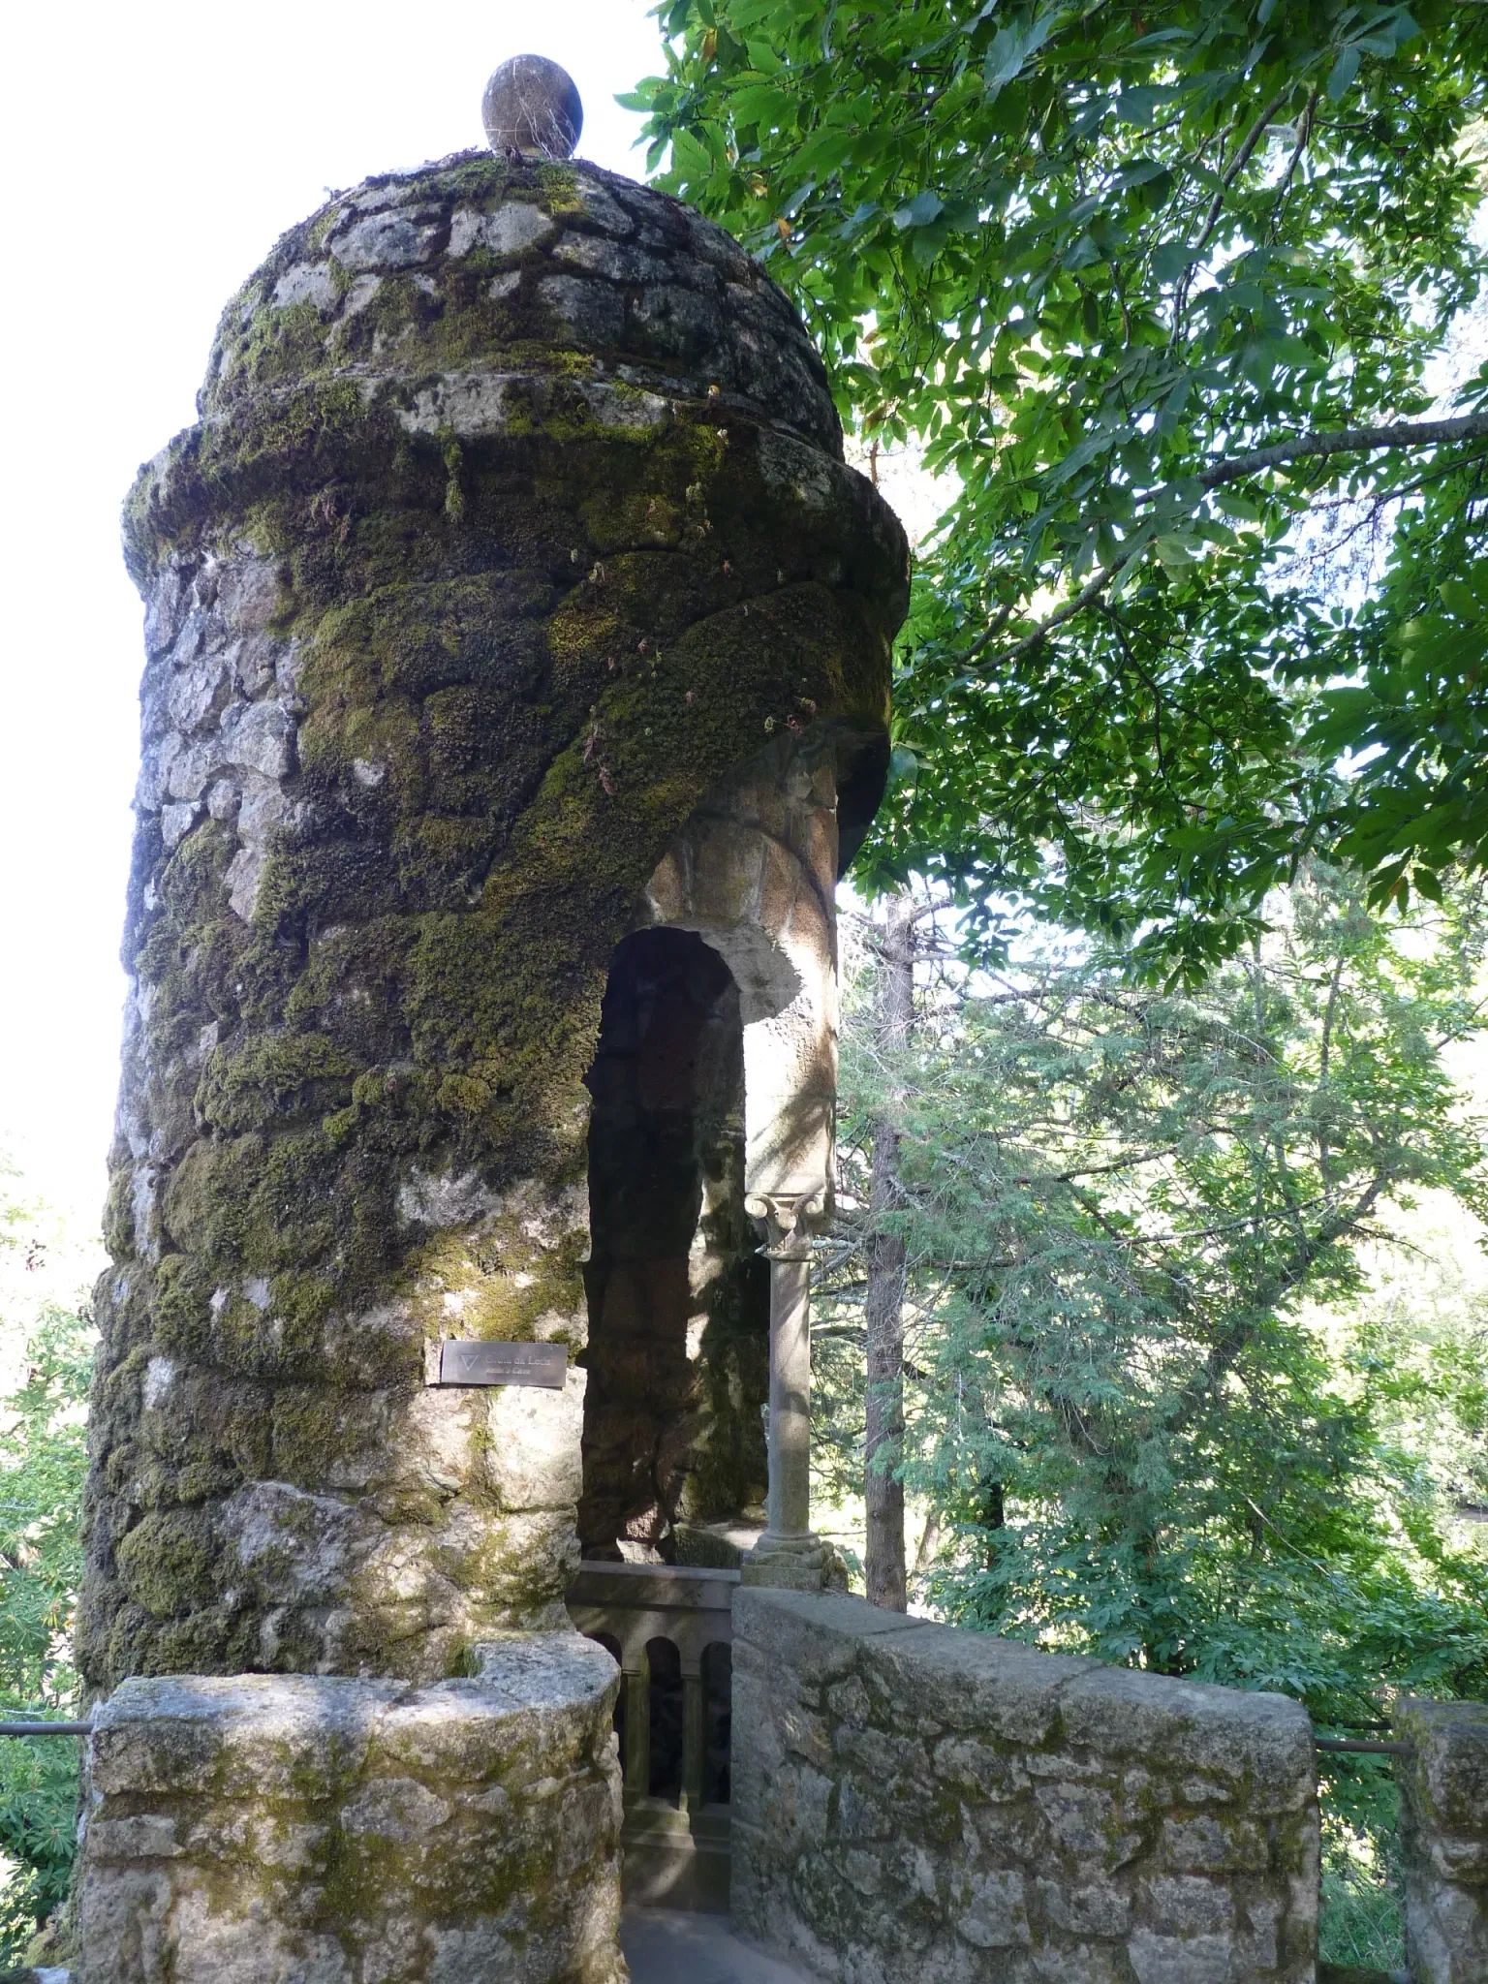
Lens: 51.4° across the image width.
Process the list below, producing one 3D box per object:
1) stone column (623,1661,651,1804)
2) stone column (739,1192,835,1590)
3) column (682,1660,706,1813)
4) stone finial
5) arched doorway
[{"bbox_3d":[-0.281,1.936,4.066,0.060,0.370,0.075,-1,-10,10],"label":"stone column"},{"bbox_3d":[0.114,1.069,4.130,0.230,1.000,0.230,-1,-10,10],"label":"stone column"},{"bbox_3d":[-0.129,1.933,4.026,0.058,0.375,0.075,-1,-10,10],"label":"column"},{"bbox_3d":[-0.679,-2.839,4.986,0.325,0.330,0.325,-1,-10,10],"label":"stone finial"},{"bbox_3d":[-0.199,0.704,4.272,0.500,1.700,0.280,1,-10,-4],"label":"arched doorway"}]

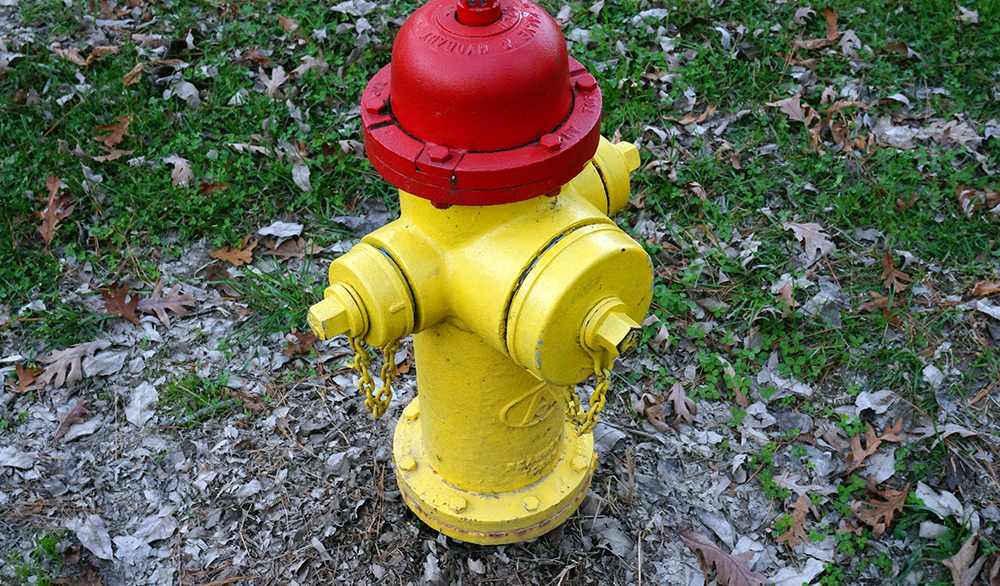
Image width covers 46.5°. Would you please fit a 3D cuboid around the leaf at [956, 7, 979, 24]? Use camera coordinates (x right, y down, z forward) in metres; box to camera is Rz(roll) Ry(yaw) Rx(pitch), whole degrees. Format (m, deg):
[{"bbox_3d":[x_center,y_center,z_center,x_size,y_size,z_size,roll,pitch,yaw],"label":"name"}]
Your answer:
[{"bbox_3d":[1.054,-0.624,2.624,0.054,0.020,0.041,18,67,19],"label":"leaf"}]

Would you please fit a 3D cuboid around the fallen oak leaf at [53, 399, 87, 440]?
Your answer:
[{"bbox_3d":[-0.632,0.186,1.704,0.041,0.020,0.061,29,51,29],"label":"fallen oak leaf"}]

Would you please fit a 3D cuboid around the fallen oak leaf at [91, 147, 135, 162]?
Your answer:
[{"bbox_3d":[-0.725,-0.261,2.179,0.081,0.025,0.032,-15,45,-14],"label":"fallen oak leaf"}]

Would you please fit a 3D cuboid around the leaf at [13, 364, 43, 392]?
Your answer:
[{"bbox_3d":[-0.756,0.137,1.852,0.045,0.020,0.048,8,49,3],"label":"leaf"}]

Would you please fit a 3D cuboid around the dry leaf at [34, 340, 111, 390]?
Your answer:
[{"bbox_3d":[-0.662,0.108,1.808,0.125,0.020,0.083,-29,49,-26],"label":"dry leaf"}]

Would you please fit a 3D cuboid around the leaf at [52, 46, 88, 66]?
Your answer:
[{"bbox_3d":[-0.890,-0.496,2.423,0.108,0.025,0.030,22,48,24],"label":"leaf"}]

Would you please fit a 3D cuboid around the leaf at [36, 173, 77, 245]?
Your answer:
[{"bbox_3d":[-0.822,-0.155,2.154,0.068,0.030,0.156,-1,59,-8],"label":"leaf"}]

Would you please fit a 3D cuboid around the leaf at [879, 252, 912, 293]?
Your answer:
[{"bbox_3d":[0.668,-0.034,1.996,0.046,0.025,0.079,-23,54,-10],"label":"leaf"}]

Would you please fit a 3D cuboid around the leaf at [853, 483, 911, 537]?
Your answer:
[{"bbox_3d":[0.538,0.296,1.640,0.054,0.028,0.104,23,47,25],"label":"leaf"}]

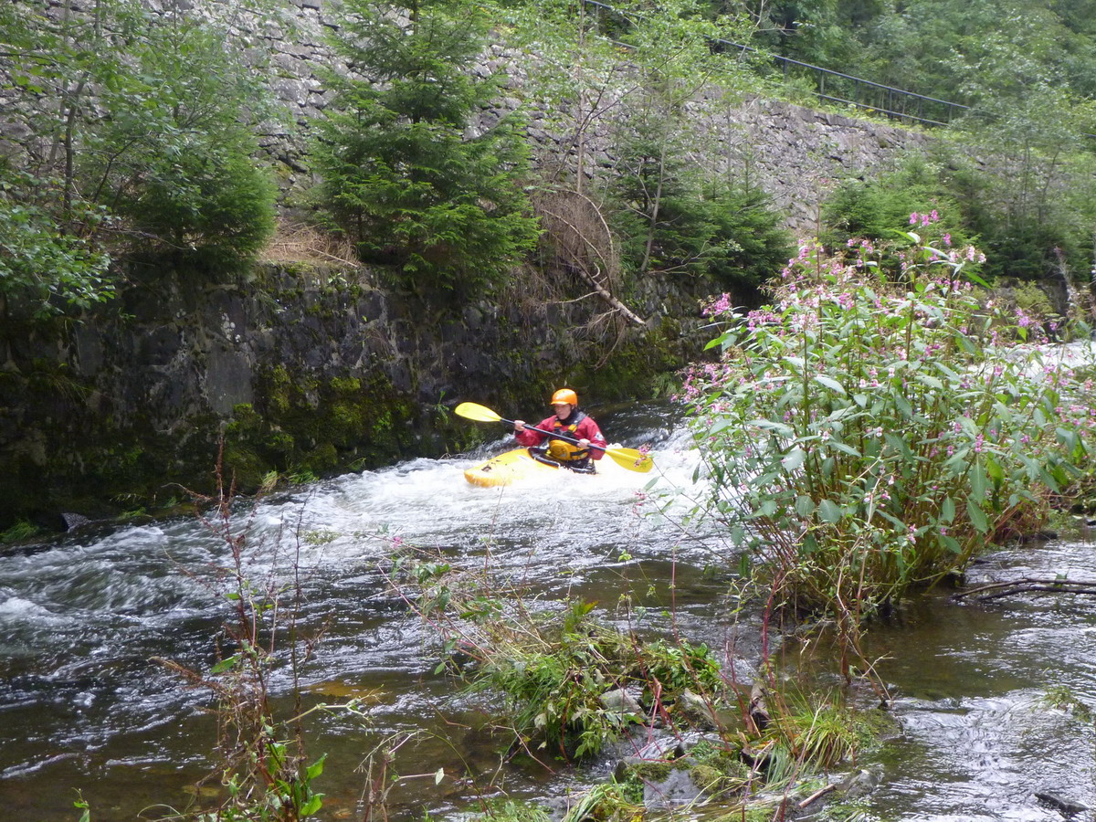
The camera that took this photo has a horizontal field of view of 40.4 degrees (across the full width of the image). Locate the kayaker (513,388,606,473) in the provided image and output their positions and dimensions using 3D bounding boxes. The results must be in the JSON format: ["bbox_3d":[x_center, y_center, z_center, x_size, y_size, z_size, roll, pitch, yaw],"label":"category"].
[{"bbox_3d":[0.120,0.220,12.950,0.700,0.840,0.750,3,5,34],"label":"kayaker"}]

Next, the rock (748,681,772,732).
[{"bbox_3d":[0.718,1.000,5.050,0.090,0.140,0.140,0,4,0],"label":"rock"}]

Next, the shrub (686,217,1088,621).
[{"bbox_3d":[1.780,-0.010,7.800,2.100,2.000,1.800,0,4,0],"label":"shrub"}]

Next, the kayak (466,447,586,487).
[{"bbox_3d":[0.140,0.525,13.050,0.650,0.380,2.450,9,9,37],"label":"kayak"}]

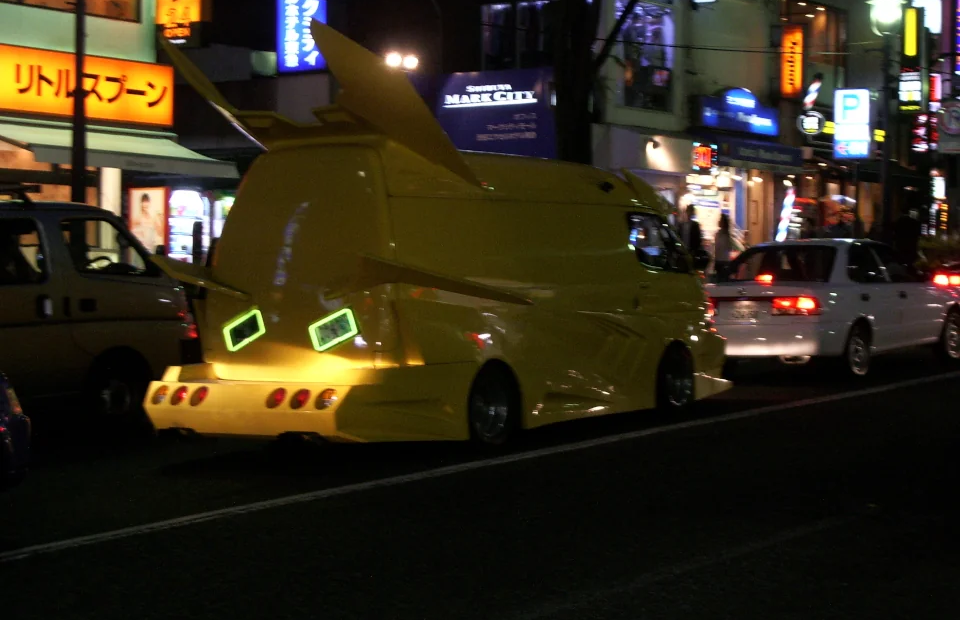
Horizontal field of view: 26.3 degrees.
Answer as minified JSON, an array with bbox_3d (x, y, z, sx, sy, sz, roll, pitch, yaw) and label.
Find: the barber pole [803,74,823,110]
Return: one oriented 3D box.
[{"bbox_3d":[6.724,-4.398,41.500,0.260,0.720,0.260,16,0,31],"label":"barber pole"}]

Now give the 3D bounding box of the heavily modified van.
[{"bbox_3d":[-0.091,-0.545,16.484,1.920,2.980,6.006,0,2,32],"label":"heavily modified van"}]

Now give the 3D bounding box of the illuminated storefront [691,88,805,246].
[{"bbox_3d":[5.344,-2.268,41.000,0.900,4.100,4.700,0,1,32],"label":"illuminated storefront"}]

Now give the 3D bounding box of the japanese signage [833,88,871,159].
[{"bbox_3d":[6.933,-3.481,38.300,0.710,1.300,0.220,0,1,32],"label":"japanese signage"}]

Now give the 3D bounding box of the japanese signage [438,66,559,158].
[{"bbox_3d":[0.246,-3.298,34.800,2.450,1.650,0.300,0,1,32],"label":"japanese signage"}]

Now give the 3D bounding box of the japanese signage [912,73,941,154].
[{"bbox_3d":[10.443,-4.596,48.000,0.660,1.900,0.250,0,1,32],"label":"japanese signage"}]

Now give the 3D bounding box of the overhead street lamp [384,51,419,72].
[{"bbox_3d":[-1.434,-4.541,37.500,0.600,0.400,0.350,0,1,32],"label":"overhead street lamp"}]

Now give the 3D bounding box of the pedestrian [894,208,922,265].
[{"bbox_3d":[8.248,-1.126,39.500,0.500,1.720,0.350,1,1,41],"label":"pedestrian"}]

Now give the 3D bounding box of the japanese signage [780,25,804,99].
[{"bbox_3d":[6.274,-4.989,41.200,0.480,1.480,0.200,0,1,32],"label":"japanese signage"}]

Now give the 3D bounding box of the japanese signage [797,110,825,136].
[{"bbox_3d":[6.635,-3.744,41.200,0.560,0.520,0.150,0,1,32],"label":"japanese signage"}]

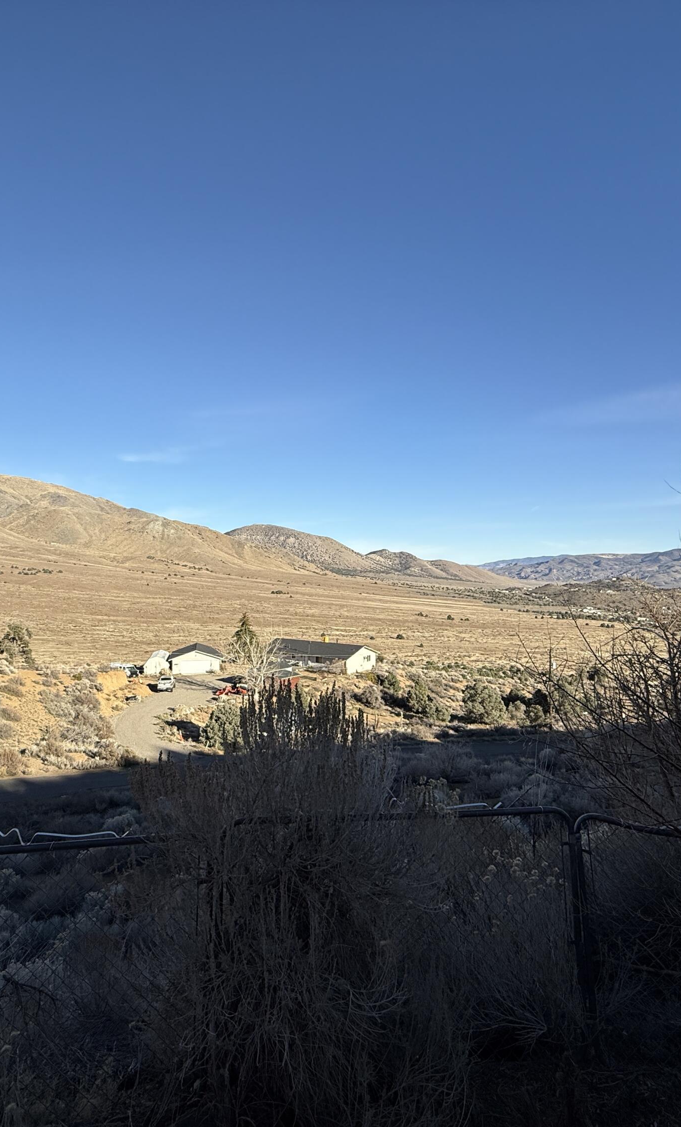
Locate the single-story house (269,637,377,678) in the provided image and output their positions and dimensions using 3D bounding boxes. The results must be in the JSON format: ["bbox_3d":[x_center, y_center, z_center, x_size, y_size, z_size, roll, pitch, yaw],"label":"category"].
[{"bbox_3d":[-4.166,16.372,109.659,20.200,4.400,9.000,-1,-1,37],"label":"single-story house"}]

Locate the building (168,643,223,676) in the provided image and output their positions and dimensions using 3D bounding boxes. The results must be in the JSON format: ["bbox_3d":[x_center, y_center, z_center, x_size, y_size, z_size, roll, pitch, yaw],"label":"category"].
[{"bbox_3d":[-24.717,16.287,104.499,9.100,4.050,9.800,0,-1,-13],"label":"building"}]

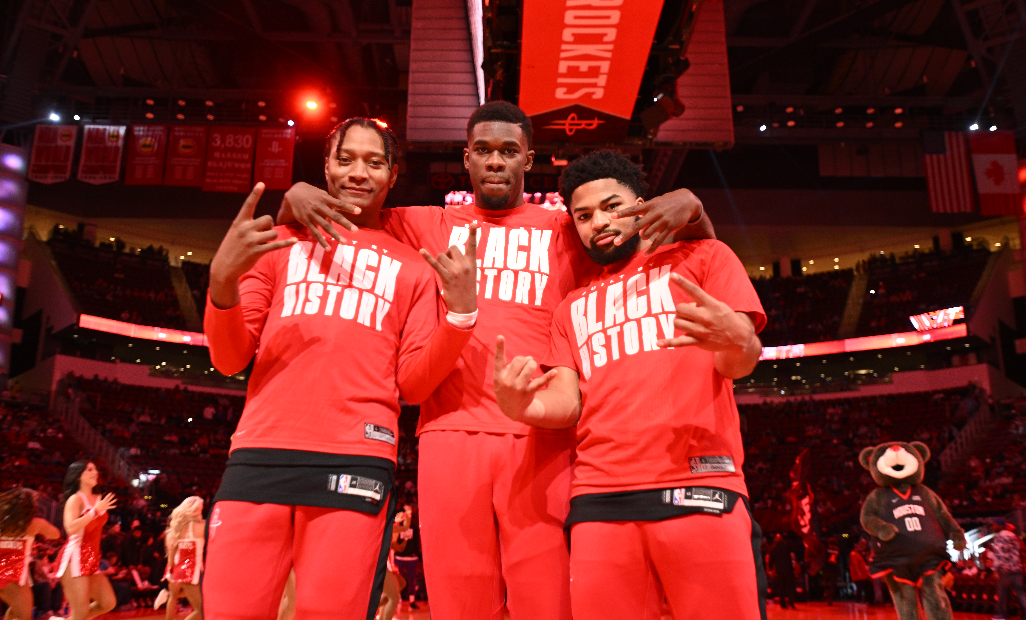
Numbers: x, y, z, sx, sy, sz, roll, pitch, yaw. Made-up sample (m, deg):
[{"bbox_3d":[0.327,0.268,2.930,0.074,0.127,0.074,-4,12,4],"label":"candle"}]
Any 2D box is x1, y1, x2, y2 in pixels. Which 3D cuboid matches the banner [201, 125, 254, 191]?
[{"bbox_3d":[-17.673,-9.418,57.000,2.940,4.420,0.050,2,-16,-4],"label":"banner"}]

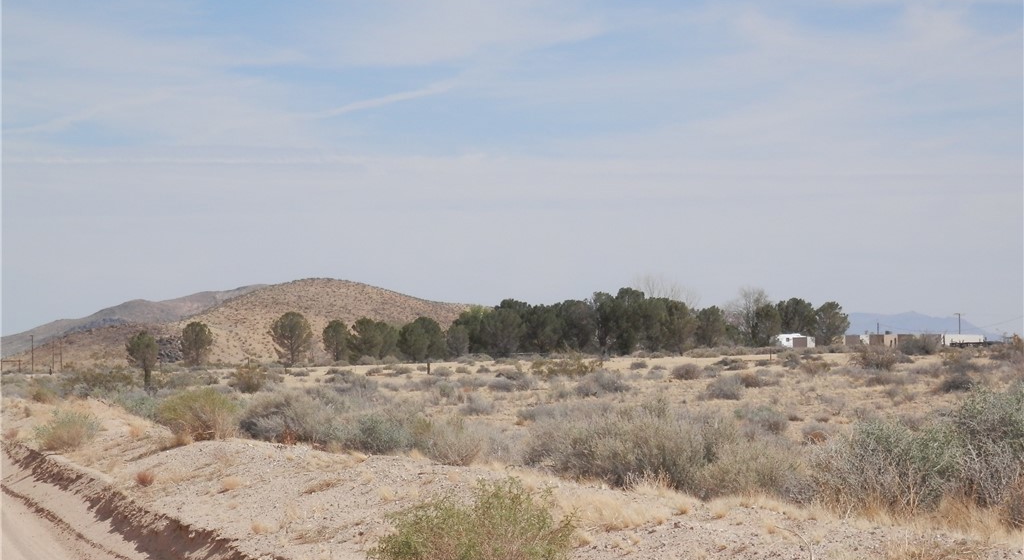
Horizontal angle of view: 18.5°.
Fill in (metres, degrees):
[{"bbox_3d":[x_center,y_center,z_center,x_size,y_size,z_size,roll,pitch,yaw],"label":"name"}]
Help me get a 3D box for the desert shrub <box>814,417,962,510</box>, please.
[{"bbox_3d":[3.437,1.698,28.700,1.370,0.860,1.240,0,-1,0],"label":"desert shrub"}]

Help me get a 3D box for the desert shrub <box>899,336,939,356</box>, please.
[{"bbox_3d":[38.891,6.314,300.000,3.830,1.820,3.250,0,-1,0],"label":"desert shrub"}]

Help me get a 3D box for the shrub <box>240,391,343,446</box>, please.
[{"bbox_3d":[-3.727,2.341,53.000,1.720,0.950,1.550,0,-1,0],"label":"shrub"}]

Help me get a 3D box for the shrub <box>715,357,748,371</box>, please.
[{"bbox_3d":[13.160,5.006,188.000,2.040,0.840,1.730,0,-1,0],"label":"shrub"}]

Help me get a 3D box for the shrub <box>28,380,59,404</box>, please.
[{"bbox_3d":[-16.435,3.946,110.000,1.050,0.840,0.950,0,-1,0],"label":"shrub"}]

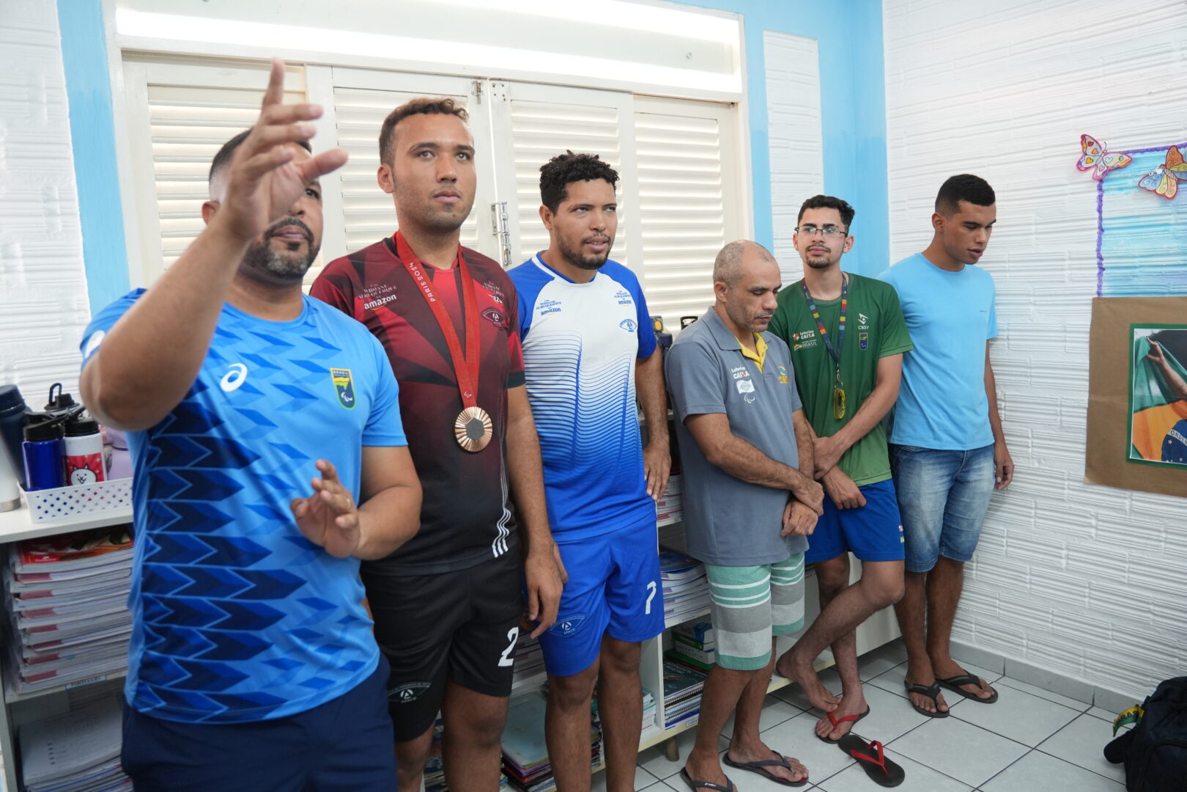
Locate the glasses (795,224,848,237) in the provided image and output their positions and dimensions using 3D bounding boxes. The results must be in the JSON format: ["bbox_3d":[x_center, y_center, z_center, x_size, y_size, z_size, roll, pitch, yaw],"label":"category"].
[{"bbox_3d":[0.718,-0.512,2.583,0.140,0.042,0.138,-1,6,22],"label":"glasses"}]

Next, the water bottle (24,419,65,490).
[{"bbox_3d":[-1.134,0.144,1.704,0.074,0.215,0.074,-7,6,-36],"label":"water bottle"}]

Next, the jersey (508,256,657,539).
[{"bbox_3d":[-0.028,-0.004,2.020,0.440,0.680,0.250,-8,9,-28],"label":"jersey"}]

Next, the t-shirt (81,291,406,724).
[{"bbox_3d":[-0.597,0.169,1.420,0.520,0.700,0.320,-8,9,-31],"label":"t-shirt"}]

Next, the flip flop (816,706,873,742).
[{"bbox_3d":[0.822,1.040,2.680,0.280,0.055,0.100,-10,10,-39],"label":"flip flop"}]

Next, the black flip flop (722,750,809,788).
[{"bbox_3d":[0.514,1.102,2.485,0.268,0.060,0.105,0,6,32],"label":"black flip flop"}]

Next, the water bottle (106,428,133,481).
[{"bbox_3d":[-0.963,0.141,1.690,0.080,0.170,0.080,-9,9,-34],"label":"water bottle"}]

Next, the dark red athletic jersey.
[{"bbox_3d":[-0.312,0.012,1.632,0.490,0.630,0.260,-8,7,-40],"label":"dark red athletic jersey"}]

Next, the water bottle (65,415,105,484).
[{"bbox_3d":[-1.006,0.126,1.640,0.077,0.190,0.077,-9,9,-34],"label":"water bottle"}]

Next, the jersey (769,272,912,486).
[{"bbox_3d":[0.783,-0.065,2.640,0.470,0.680,0.260,-2,8,12],"label":"jersey"}]

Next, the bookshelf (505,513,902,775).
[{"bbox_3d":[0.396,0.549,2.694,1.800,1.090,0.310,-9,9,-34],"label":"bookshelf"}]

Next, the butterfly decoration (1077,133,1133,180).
[{"bbox_3d":[1.502,-0.703,2.420,0.012,0.130,0.150,-9,9,-34],"label":"butterfly decoration"}]

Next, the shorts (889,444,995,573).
[{"bbox_3d":[1.192,0.357,2.830,0.360,0.480,0.250,-5,5,-17],"label":"shorts"}]

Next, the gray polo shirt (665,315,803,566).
[{"bbox_3d":[0.408,0.117,2.360,0.270,0.690,0.440,2,7,45],"label":"gray polo shirt"}]

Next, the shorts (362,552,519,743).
[{"bbox_3d":[-0.298,0.430,1.685,0.380,0.420,0.270,-8,7,-40],"label":"shorts"}]

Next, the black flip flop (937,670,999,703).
[{"bbox_3d":[1.289,0.985,2.876,0.100,0.055,0.265,-9,9,-36],"label":"black flip flop"}]

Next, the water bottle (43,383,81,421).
[{"bbox_3d":[-1.085,0.099,1.690,0.075,0.250,0.075,-9,9,-34],"label":"water bottle"}]

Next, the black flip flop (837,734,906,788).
[{"bbox_3d":[0.830,1.089,2.484,0.100,0.055,0.260,-6,6,-25],"label":"black flip flop"}]

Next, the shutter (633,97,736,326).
[{"bbox_3d":[0.309,-0.546,2.680,0.440,0.830,0.040,-9,9,-34],"label":"shutter"}]

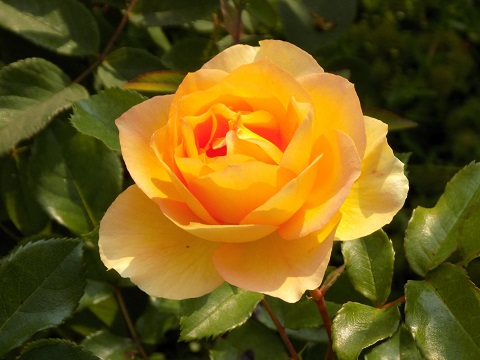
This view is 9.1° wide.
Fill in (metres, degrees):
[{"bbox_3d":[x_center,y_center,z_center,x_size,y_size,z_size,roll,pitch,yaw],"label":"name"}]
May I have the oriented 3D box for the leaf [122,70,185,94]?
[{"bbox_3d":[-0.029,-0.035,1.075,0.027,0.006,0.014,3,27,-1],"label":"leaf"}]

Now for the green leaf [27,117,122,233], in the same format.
[{"bbox_3d":[-0.060,-0.002,1.085,0.031,0.044,0.010,-23,-9,-11],"label":"green leaf"}]

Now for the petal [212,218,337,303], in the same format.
[{"bbox_3d":[0.012,0.027,1.020,0.042,0.013,0.031,8,71,3],"label":"petal"}]

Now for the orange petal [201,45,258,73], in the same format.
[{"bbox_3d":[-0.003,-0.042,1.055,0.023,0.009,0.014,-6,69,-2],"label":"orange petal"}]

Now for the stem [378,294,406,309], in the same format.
[{"bbox_3d":[0.053,0.042,1.045,0.011,0.002,0.002,-22,21,0],"label":"stem"}]

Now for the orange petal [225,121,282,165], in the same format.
[{"bbox_3d":[0.005,-0.012,1.018,0.019,0.015,0.010,-8,34,-2],"label":"orange petal"}]

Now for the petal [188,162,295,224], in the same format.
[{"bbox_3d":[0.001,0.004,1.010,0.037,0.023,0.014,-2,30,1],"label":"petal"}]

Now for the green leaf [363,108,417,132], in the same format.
[{"bbox_3d":[0.054,-0.022,1.085,0.025,0.006,0.013,13,27,-7],"label":"green leaf"}]

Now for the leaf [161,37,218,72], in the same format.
[{"bbox_3d":[-0.017,-0.045,1.100,0.025,0.008,0.017,0,60,0],"label":"leaf"}]

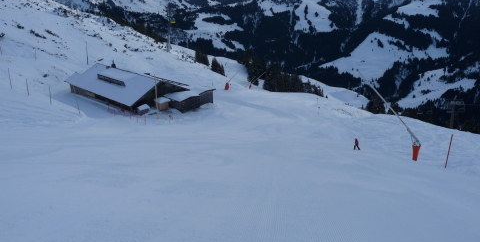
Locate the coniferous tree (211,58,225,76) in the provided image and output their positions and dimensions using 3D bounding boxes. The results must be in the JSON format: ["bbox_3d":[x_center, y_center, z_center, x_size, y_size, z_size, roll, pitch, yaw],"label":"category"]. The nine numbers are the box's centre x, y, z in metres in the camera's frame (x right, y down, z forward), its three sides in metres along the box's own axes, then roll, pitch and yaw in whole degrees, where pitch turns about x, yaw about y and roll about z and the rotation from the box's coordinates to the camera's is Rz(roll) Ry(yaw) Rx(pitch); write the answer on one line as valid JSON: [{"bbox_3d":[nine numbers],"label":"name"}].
[{"bbox_3d":[-7.272,-17.355,121.000,4.400,6.200,4.400,0,18,0],"label":"coniferous tree"}]

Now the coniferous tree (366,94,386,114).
[{"bbox_3d":[46.667,-5.470,128.000,6.300,7.800,6.000,0,18,0],"label":"coniferous tree"}]

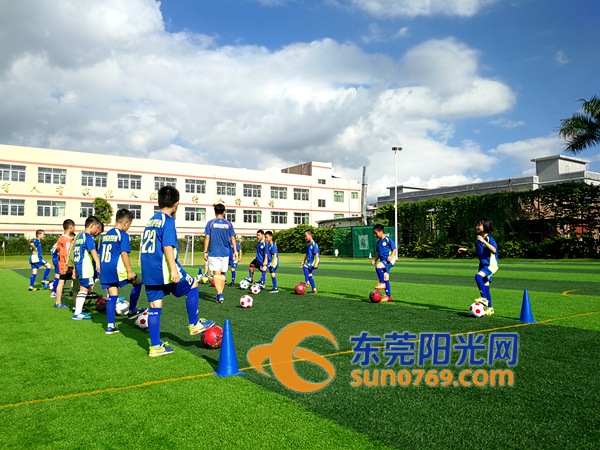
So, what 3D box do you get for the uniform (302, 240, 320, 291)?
[{"bbox_3d":[0.255,0.833,9.550,0.380,1.020,0.360,2,-4,-37],"label":"uniform"}]

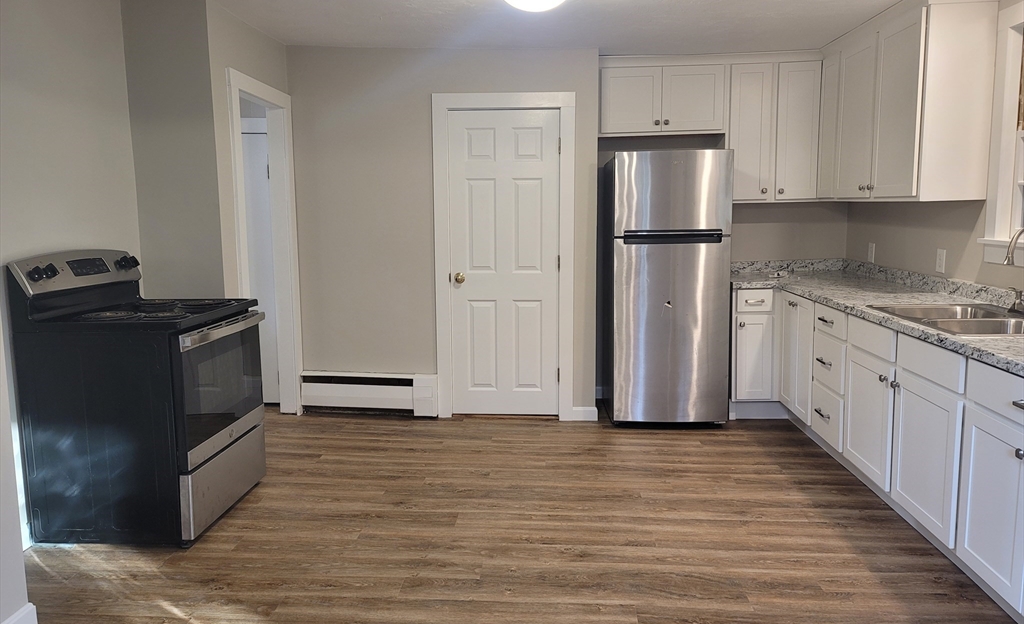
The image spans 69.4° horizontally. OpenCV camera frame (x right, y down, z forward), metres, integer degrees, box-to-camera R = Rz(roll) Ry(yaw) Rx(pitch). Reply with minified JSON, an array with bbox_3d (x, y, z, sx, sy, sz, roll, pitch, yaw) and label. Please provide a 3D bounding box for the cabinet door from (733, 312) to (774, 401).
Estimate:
[{"bbox_3d":[1.532,0.289,4.698,0.231,0.545,0.028,0,8,4],"label":"cabinet door"}]

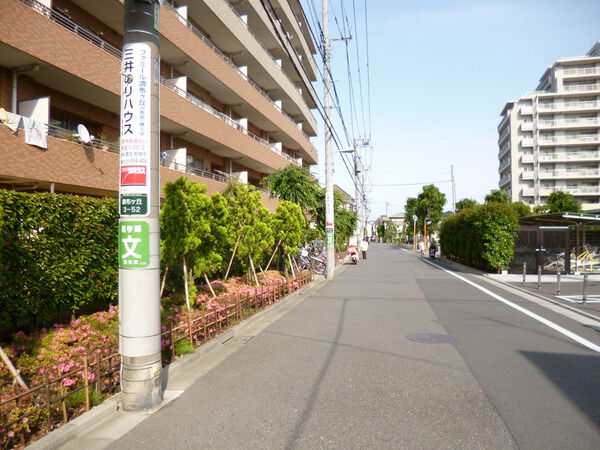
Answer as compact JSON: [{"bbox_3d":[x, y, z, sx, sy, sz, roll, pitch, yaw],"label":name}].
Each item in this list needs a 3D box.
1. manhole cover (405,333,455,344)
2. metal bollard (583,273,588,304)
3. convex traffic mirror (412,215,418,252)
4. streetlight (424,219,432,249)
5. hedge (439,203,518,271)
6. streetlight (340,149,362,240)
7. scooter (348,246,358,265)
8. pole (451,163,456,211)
[{"bbox_3d":[1.963,1.700,6.210,0.740,0.020,0.740,0,-2,12],"label":"manhole cover"},{"bbox_3d":[6.310,1.430,9.200,0.090,0.670,0.090,0,-2,0],"label":"metal bollard"},{"bbox_3d":[12.200,0.810,44.000,0.620,3.800,0.350,0,-1,9],"label":"convex traffic mirror"},{"bbox_3d":[11.430,1.020,37.000,0.700,3.350,0.350,0,-2,14],"label":"streetlight"},{"bbox_3d":[10.500,0.800,25.900,1.400,3.050,16.000,0,-2,12],"label":"hedge"},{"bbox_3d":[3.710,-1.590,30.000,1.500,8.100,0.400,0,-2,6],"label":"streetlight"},{"bbox_3d":[3.200,1.740,24.600,0.700,1.140,1.800,0,-2,12],"label":"scooter"},{"bbox_3d":[20.400,-2.400,55.000,0.320,11.100,0.320,0,-2,0],"label":"pole"}]

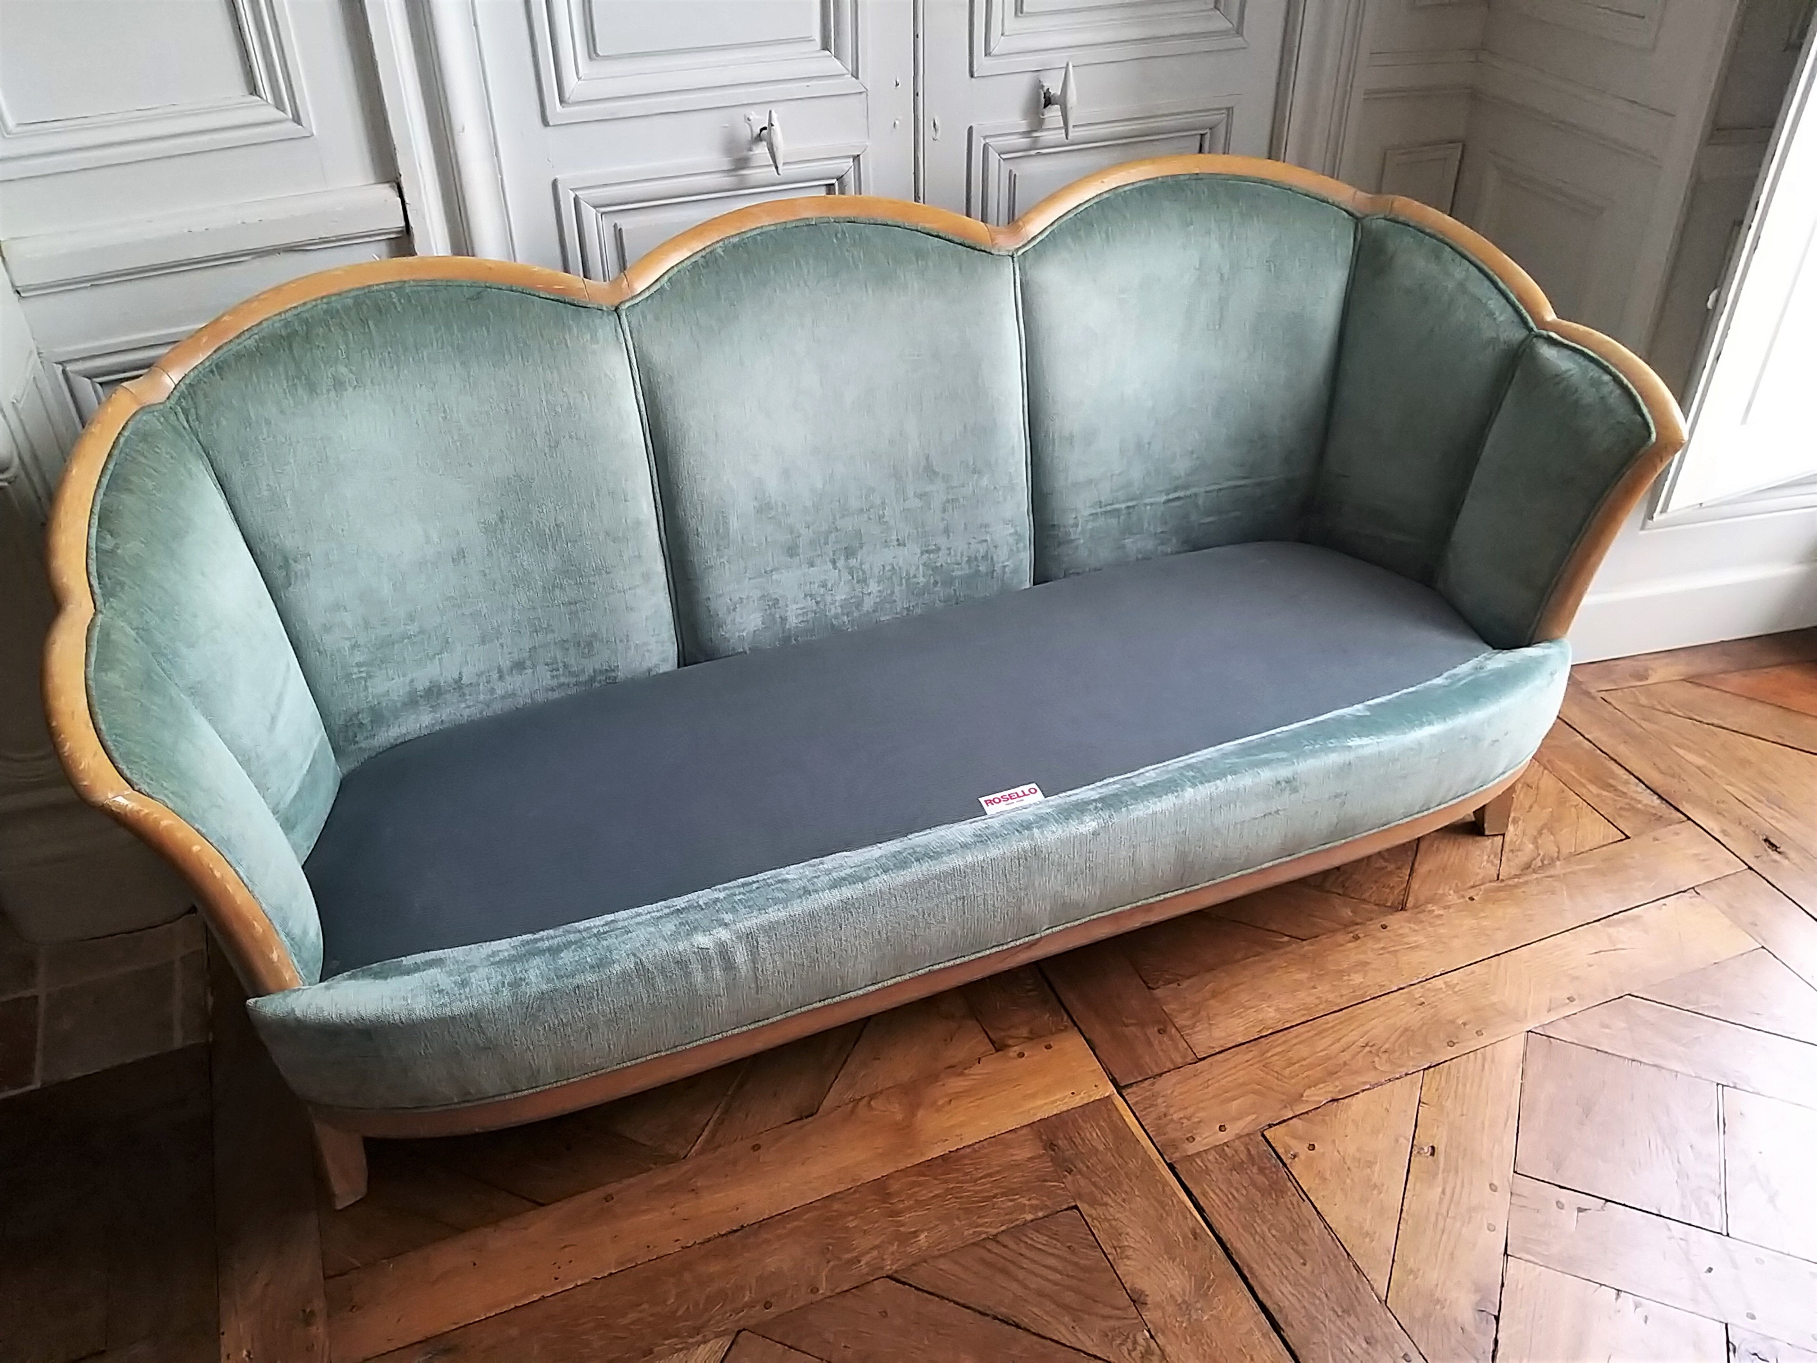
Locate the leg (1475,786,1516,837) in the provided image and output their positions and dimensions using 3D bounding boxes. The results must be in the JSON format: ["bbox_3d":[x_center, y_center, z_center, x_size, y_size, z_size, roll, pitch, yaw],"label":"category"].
[{"bbox_3d":[0.868,0.179,2.038,0.045,0.115,0.048,-14,39,-17],"label":"leg"}]

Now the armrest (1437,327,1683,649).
[{"bbox_3d":[0.860,-0.252,1.815,0.155,0.380,0.295,-14,39,-17],"label":"armrest"}]

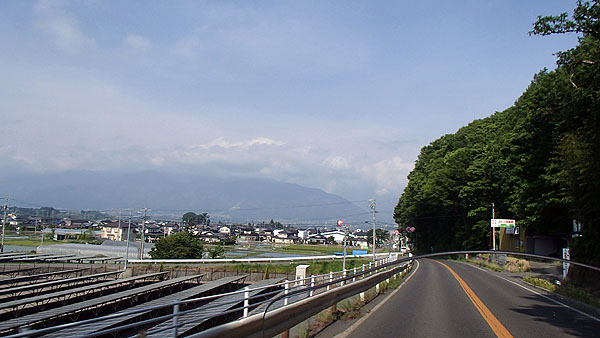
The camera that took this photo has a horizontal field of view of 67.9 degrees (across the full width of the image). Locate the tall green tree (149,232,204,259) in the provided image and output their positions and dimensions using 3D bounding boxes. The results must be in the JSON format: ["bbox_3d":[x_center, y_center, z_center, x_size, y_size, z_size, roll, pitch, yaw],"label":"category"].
[{"bbox_3d":[-23.658,14.805,86.000,10.300,5.400,9.600,4,-6,-14],"label":"tall green tree"}]

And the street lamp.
[{"bbox_3d":[12.205,10.384,75.000,1.100,10.800,0.700,2,-6,0],"label":"street lamp"}]

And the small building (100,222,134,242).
[{"bbox_3d":[-70.723,24.481,174.000,9.100,7.500,8.600,1,-6,10],"label":"small building"}]

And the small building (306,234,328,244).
[{"bbox_3d":[8.007,33.496,212.000,9.200,4.600,7.800,2,-6,0],"label":"small building"}]

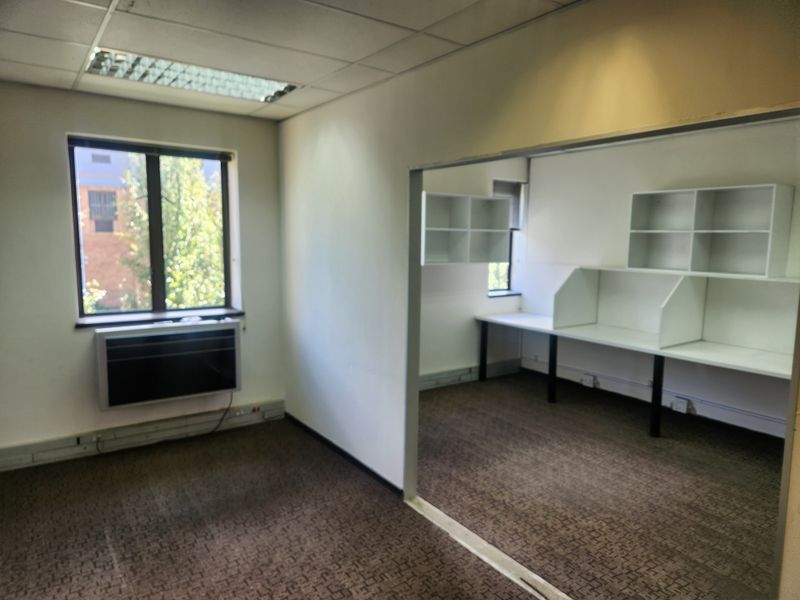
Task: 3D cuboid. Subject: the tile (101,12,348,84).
[{"bbox_3d":[-0.933,-1.338,2.879,1.200,0.025,0.600,-4,9,-36],"label":"tile"}]

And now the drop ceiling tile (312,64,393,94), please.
[{"bbox_3d":[-0.324,-1.385,3.326,0.314,0.025,0.600,-4,9,-36],"label":"drop ceiling tile"}]

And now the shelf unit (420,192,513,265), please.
[{"bbox_3d":[0.602,-0.720,5.512,1.210,0.687,0.350,-4,9,-36],"label":"shelf unit"}]

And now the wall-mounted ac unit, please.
[{"bbox_3d":[-1.753,0.470,4.118,1.009,0.568,0.145,-4,9,-36],"label":"wall-mounted ac unit"}]

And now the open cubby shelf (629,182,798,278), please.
[{"bbox_3d":[2.632,-0.588,4.606,0.370,0.705,1.145,-4,9,-36],"label":"open cubby shelf"}]

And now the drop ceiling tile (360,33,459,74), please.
[{"bbox_3d":[0.032,-1.323,2.847,0.314,0.025,0.600,-4,9,-36],"label":"drop ceiling tile"}]

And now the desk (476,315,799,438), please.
[{"bbox_3d":[2.131,0.695,5.061,0.800,0.726,3.200,-4,9,-36],"label":"desk"}]

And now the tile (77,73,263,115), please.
[{"bbox_3d":[-1.593,-1.454,3.765,1.200,0.025,0.492,-4,9,-36],"label":"tile"}]

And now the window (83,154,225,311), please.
[{"bbox_3d":[-1.911,-0.541,4.204,1.150,1.285,0.090,-4,9,-36],"label":"window"}]

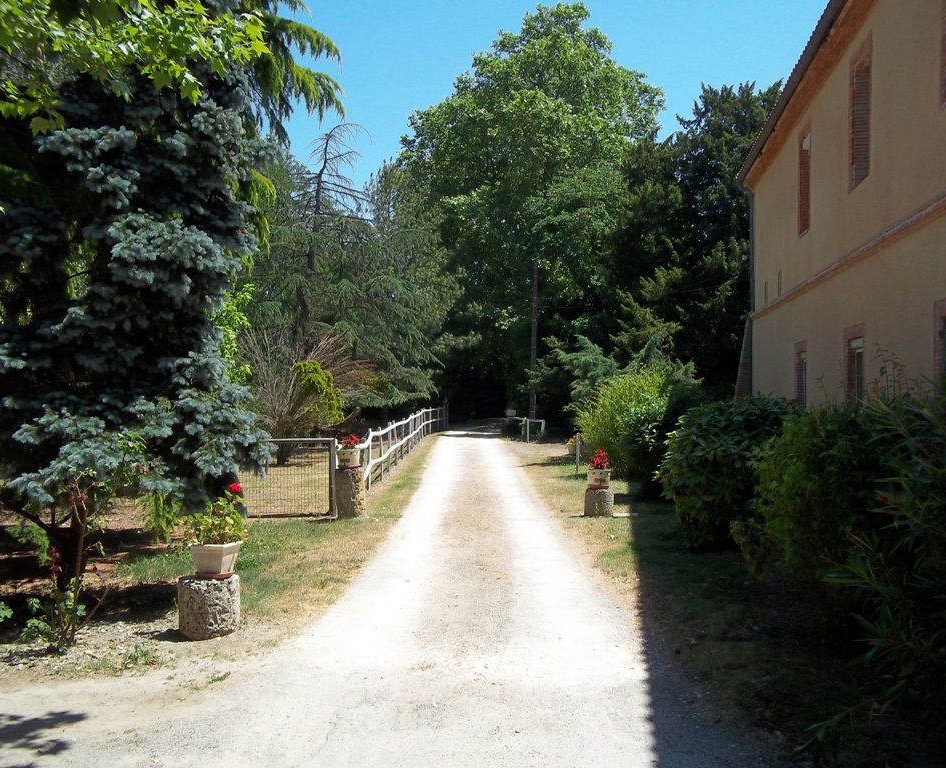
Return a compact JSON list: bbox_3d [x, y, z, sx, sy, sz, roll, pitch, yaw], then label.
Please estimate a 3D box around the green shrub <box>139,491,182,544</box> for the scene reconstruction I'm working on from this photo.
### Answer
[{"bbox_3d":[-3.492,1.483,10.577,0.480,0.620,0.460,0,-1,0],"label":"green shrub"}]

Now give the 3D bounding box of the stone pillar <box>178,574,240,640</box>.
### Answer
[{"bbox_3d":[-1.834,1.533,6.576,0.420,0.390,0.420,0,-1,0],"label":"stone pillar"}]

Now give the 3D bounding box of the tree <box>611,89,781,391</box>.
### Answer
[{"bbox_3d":[7.194,-3.738,30.065,6.200,11.700,6.200,0,-1,0],"label":"tree"}]

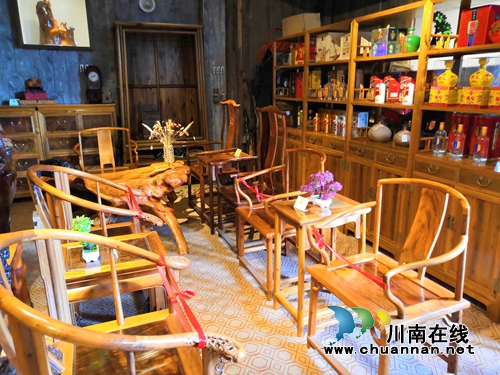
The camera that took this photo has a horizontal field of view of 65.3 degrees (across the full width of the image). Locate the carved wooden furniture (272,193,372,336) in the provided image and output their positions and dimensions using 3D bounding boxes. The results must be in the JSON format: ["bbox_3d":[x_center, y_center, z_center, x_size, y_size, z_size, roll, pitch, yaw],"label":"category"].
[{"bbox_3d":[0.457,0.464,2.521,0.503,0.708,0.408,-7,16,-24],"label":"carved wooden furniture"}]

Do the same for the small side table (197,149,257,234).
[{"bbox_3d":[-0.222,0.041,4.161,0.515,0.715,0.422,-7,16,-24],"label":"small side table"}]

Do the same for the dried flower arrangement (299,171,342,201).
[{"bbox_3d":[0.435,-0.004,2.448,0.179,0.136,0.214,-7,16,-24],"label":"dried flower arrangement"}]

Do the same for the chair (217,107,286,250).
[{"bbox_3d":[0.003,-0.089,3.545,0.529,1.273,0.586,-7,16,-24],"label":"chair"}]

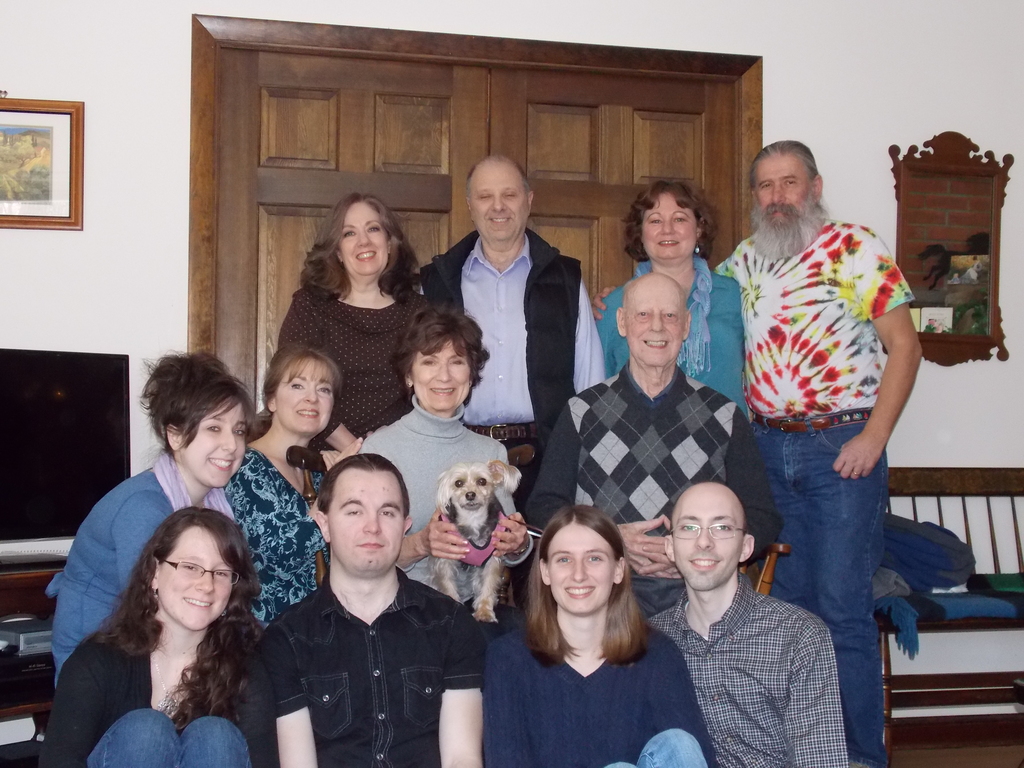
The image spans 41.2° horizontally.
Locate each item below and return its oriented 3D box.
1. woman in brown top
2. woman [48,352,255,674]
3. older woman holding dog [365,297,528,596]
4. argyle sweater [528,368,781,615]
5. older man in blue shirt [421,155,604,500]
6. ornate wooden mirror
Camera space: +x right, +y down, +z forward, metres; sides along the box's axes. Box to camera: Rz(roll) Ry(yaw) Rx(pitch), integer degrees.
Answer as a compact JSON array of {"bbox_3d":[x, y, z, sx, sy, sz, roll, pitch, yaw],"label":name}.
[{"bbox_3d":[-0.408,0.291,3.464,0.500,1.559,0.330,1,-2,-14],"label":"woman in brown top"},{"bbox_3d":[-0.765,0.489,2.855,0.540,1.109,0.430,-1,-3,40],"label":"woman"},{"bbox_3d":[-0.149,0.432,2.947,0.480,1.239,0.650,1,-2,-3],"label":"older woman holding dog"},{"bbox_3d":[0.329,0.253,3.145,0.570,0.582,0.380,0,-2,0],"label":"argyle sweater"},{"bbox_3d":[-0.010,0.243,3.516,0.550,1.666,0.340,1,-2,-3],"label":"older man in blue shirt"},{"bbox_3d":[1.351,-0.418,4.196,0.432,0.730,0.040,1,-2,-13],"label":"ornate wooden mirror"}]

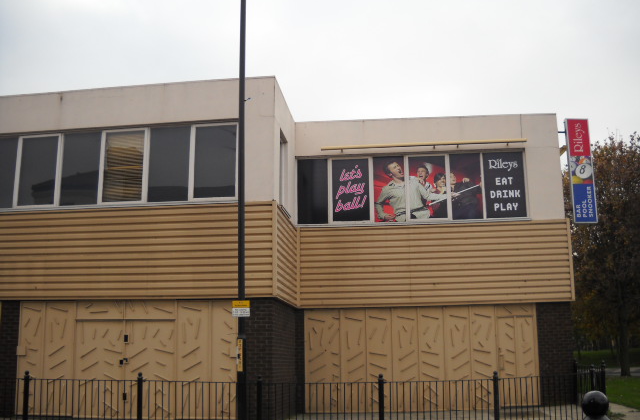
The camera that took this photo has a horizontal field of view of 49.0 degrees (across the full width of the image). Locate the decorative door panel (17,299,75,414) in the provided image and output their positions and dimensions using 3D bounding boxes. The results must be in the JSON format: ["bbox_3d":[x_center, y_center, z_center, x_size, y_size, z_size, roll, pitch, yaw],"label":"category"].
[{"bbox_3d":[-5.704,3.080,14.667,1.240,2.288,0.100,-2,-12,7],"label":"decorative door panel"}]

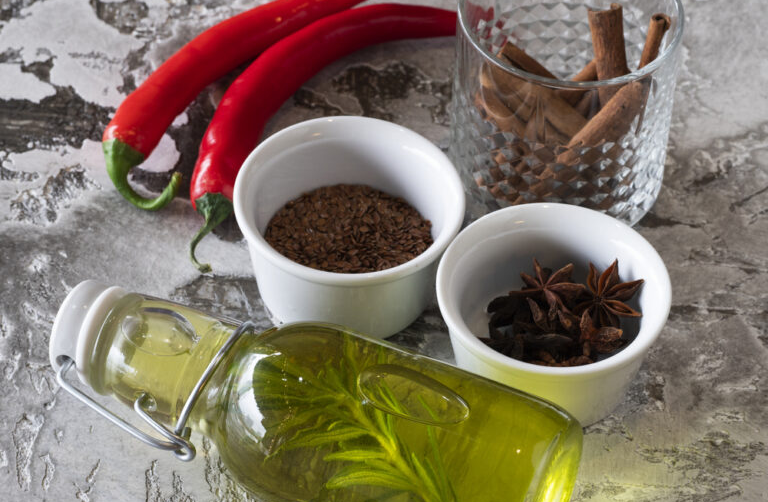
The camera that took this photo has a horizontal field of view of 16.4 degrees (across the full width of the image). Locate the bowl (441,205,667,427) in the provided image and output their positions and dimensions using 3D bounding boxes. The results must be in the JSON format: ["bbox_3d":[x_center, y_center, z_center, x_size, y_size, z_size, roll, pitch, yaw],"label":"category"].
[{"bbox_3d":[0.060,0.027,0.971,0.084,0.044,0.084,2,47,-2],"label":"bowl"}]

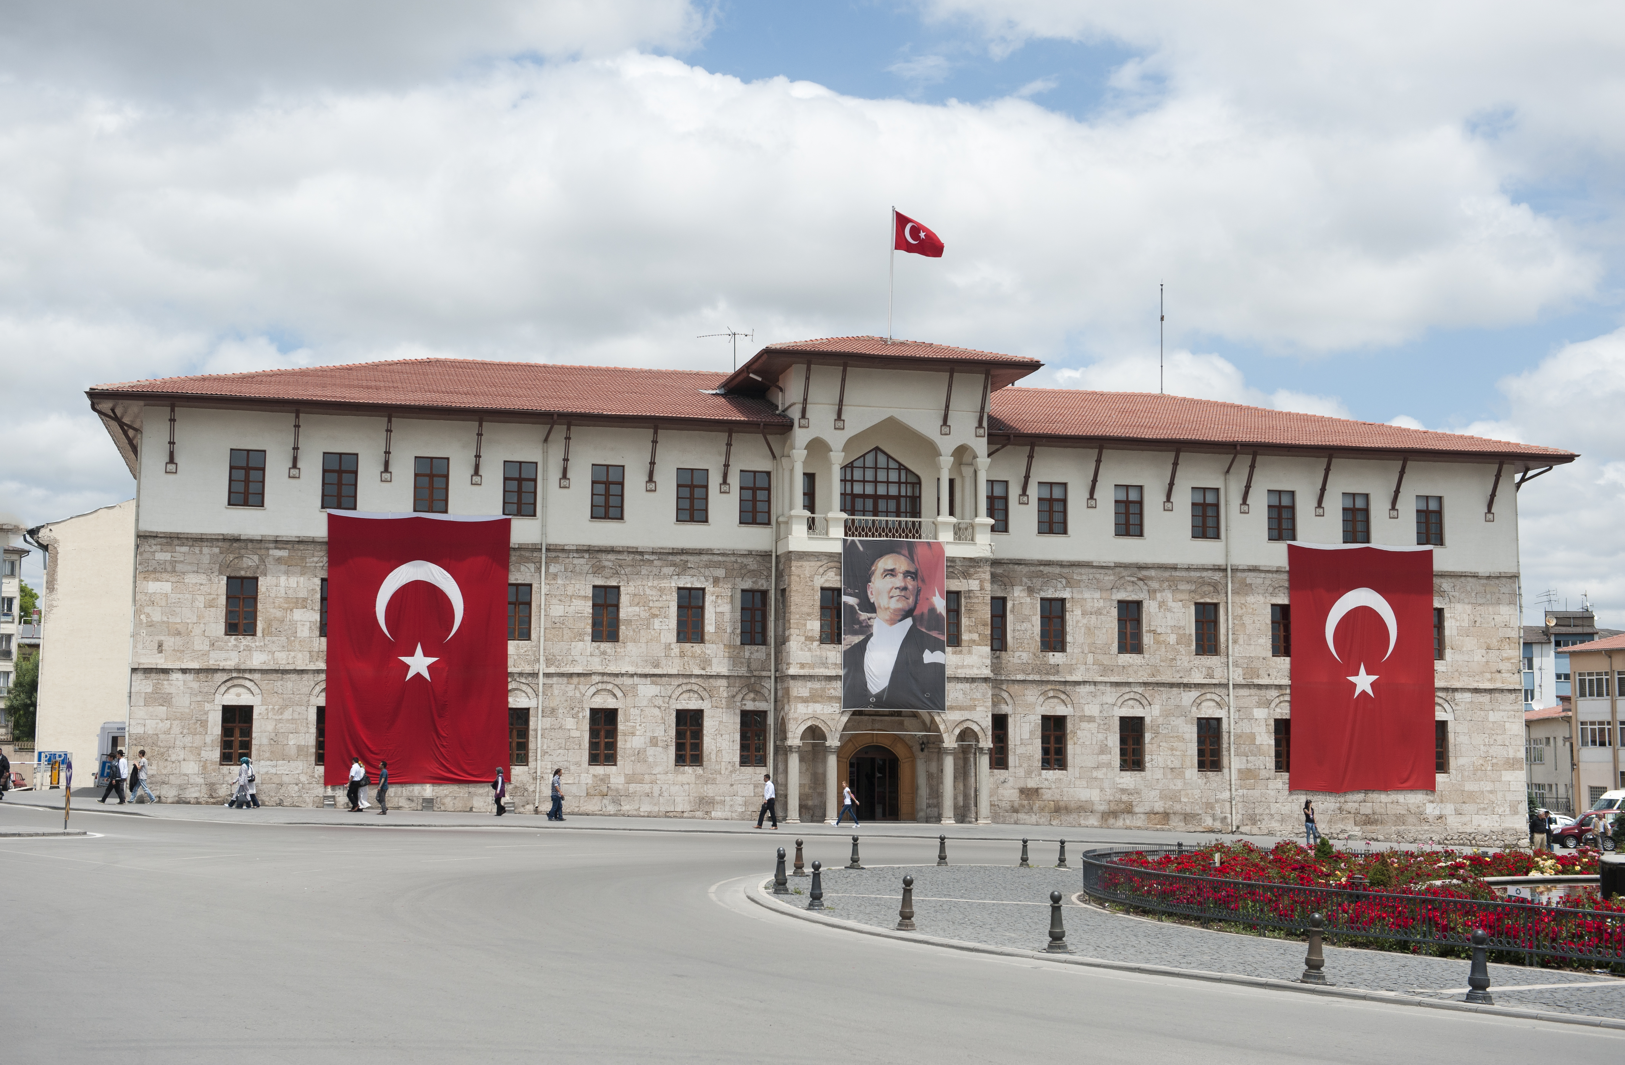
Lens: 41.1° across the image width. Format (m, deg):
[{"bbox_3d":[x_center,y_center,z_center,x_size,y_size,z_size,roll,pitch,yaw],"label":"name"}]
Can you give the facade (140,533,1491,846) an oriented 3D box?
[{"bbox_3d":[2.570,5.664,75.856,50.800,10.171,3.000,2,-6,-13],"label":"facade"}]

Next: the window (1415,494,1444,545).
[{"bbox_3d":[23.334,-0.431,81.779,1.135,1.888,0.150,2,-7,-13],"label":"window"}]

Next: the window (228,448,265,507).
[{"bbox_3d":[-18.986,-1.824,72.751,1.163,1.888,0.180,2,-6,-13],"label":"window"}]

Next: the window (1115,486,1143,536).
[{"bbox_3d":[11.572,-0.769,79.048,1.135,1.888,0.150,2,-7,-13],"label":"window"}]

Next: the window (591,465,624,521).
[{"bbox_3d":[-7.052,-1.386,74.734,1.135,1.888,0.150,2,-7,-13],"label":"window"}]

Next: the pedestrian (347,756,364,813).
[{"bbox_3d":[-14.861,8.206,70.402,0.520,1.770,0.500,2,-7,-13],"label":"pedestrian"}]

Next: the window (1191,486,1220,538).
[{"bbox_3d":[14.500,-0.693,79.729,1.135,1.888,0.150,2,-7,-13],"label":"window"}]

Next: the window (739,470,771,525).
[{"bbox_3d":[-2.013,-1.223,76.643,1.103,1.892,0.180,2,-6,-13],"label":"window"}]

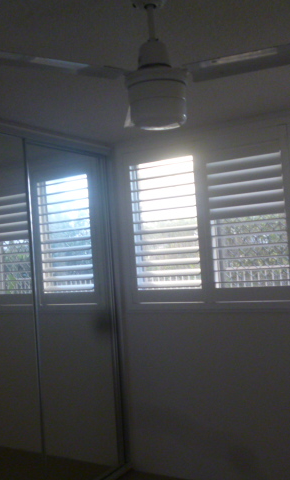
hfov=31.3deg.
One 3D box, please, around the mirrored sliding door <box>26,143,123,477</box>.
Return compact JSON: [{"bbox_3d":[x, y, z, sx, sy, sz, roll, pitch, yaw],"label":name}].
[{"bbox_3d":[-0.458,0.507,3.469,0.050,2.249,0.823,-5,-2,32],"label":"mirrored sliding door"}]

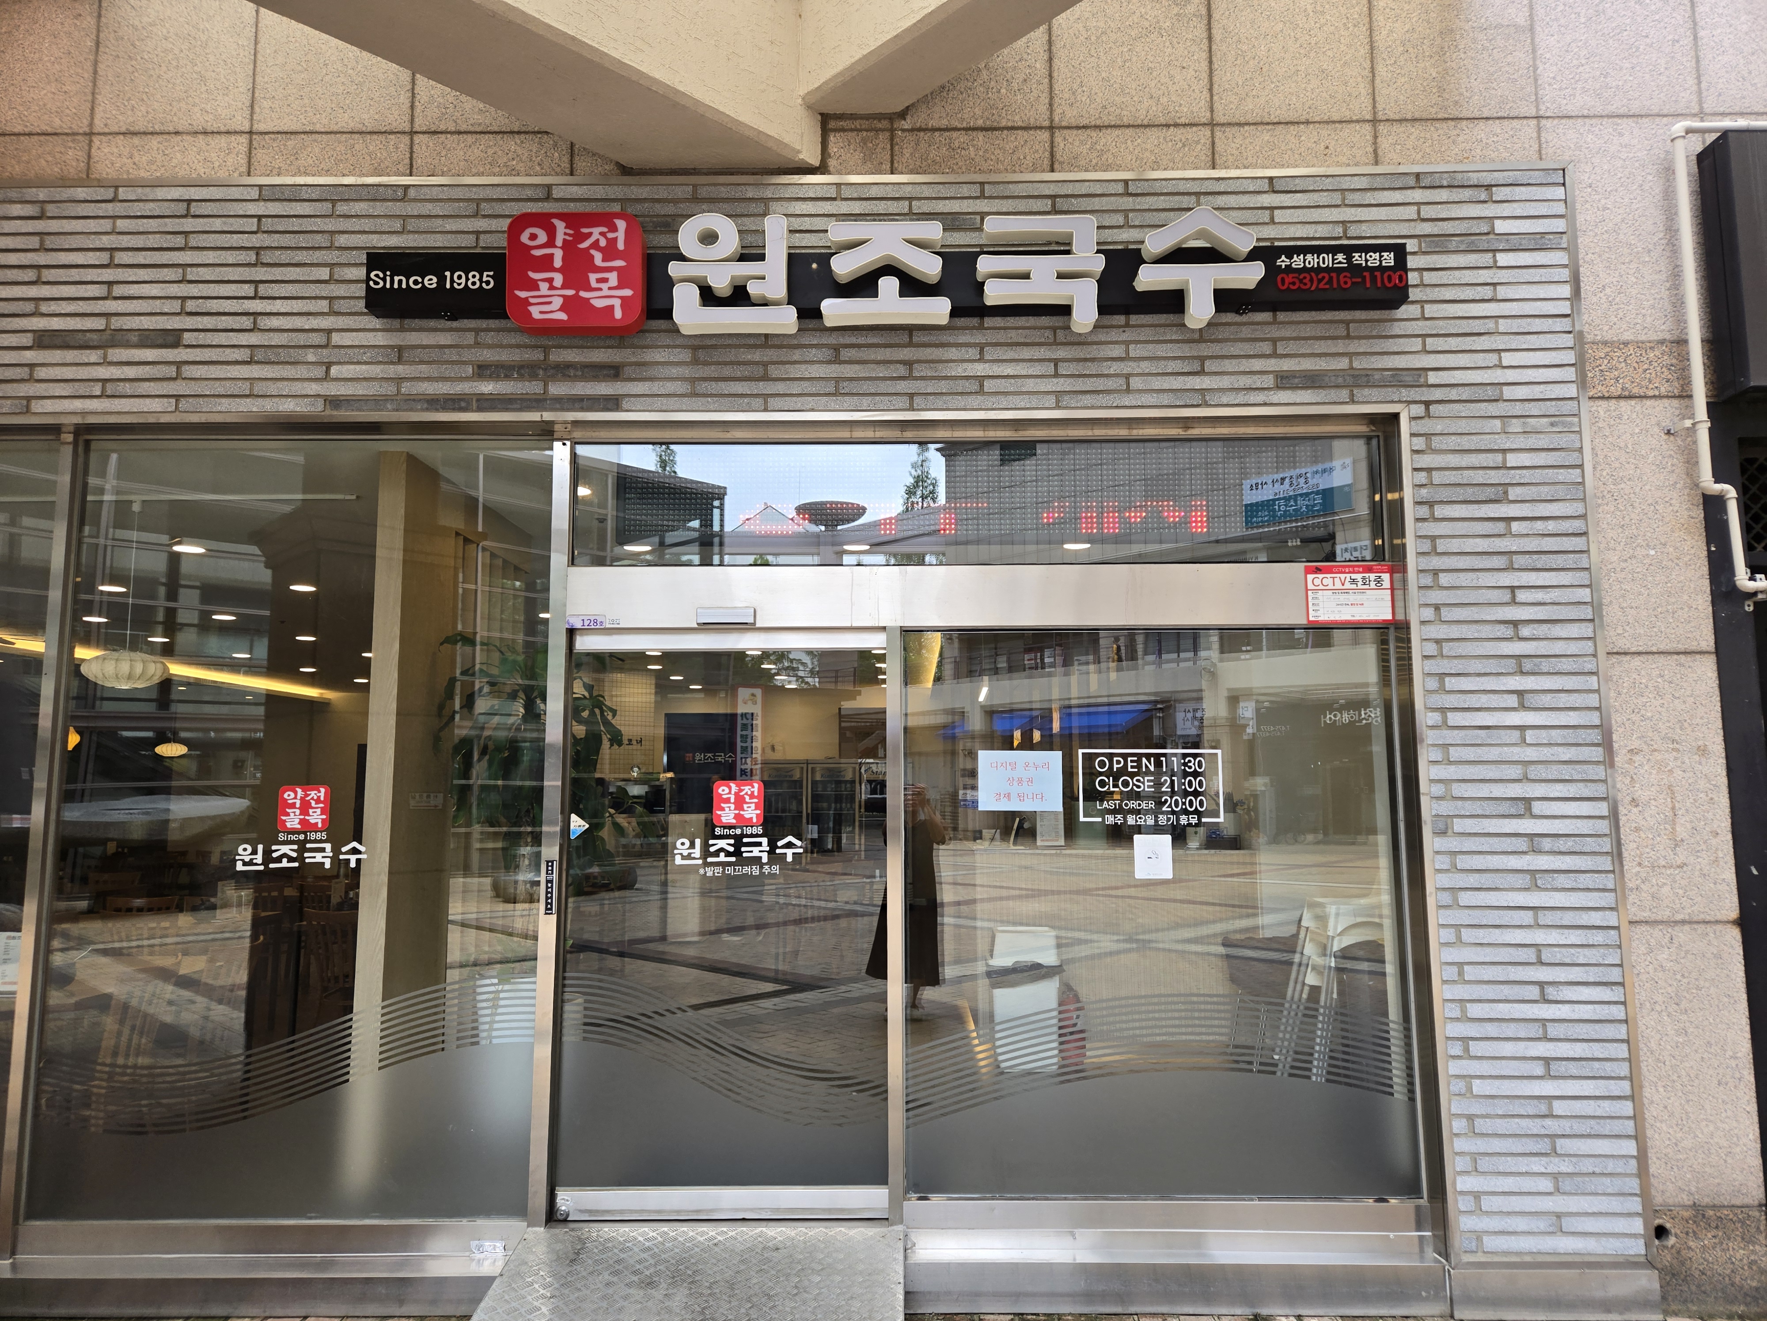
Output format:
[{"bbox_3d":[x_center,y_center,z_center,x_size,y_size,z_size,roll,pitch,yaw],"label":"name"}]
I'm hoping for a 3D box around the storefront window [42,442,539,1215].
[{"bbox_3d":[-2.029,0.540,4.071,1.691,2.683,0.080,0,-6,0],"label":"storefront window"}]

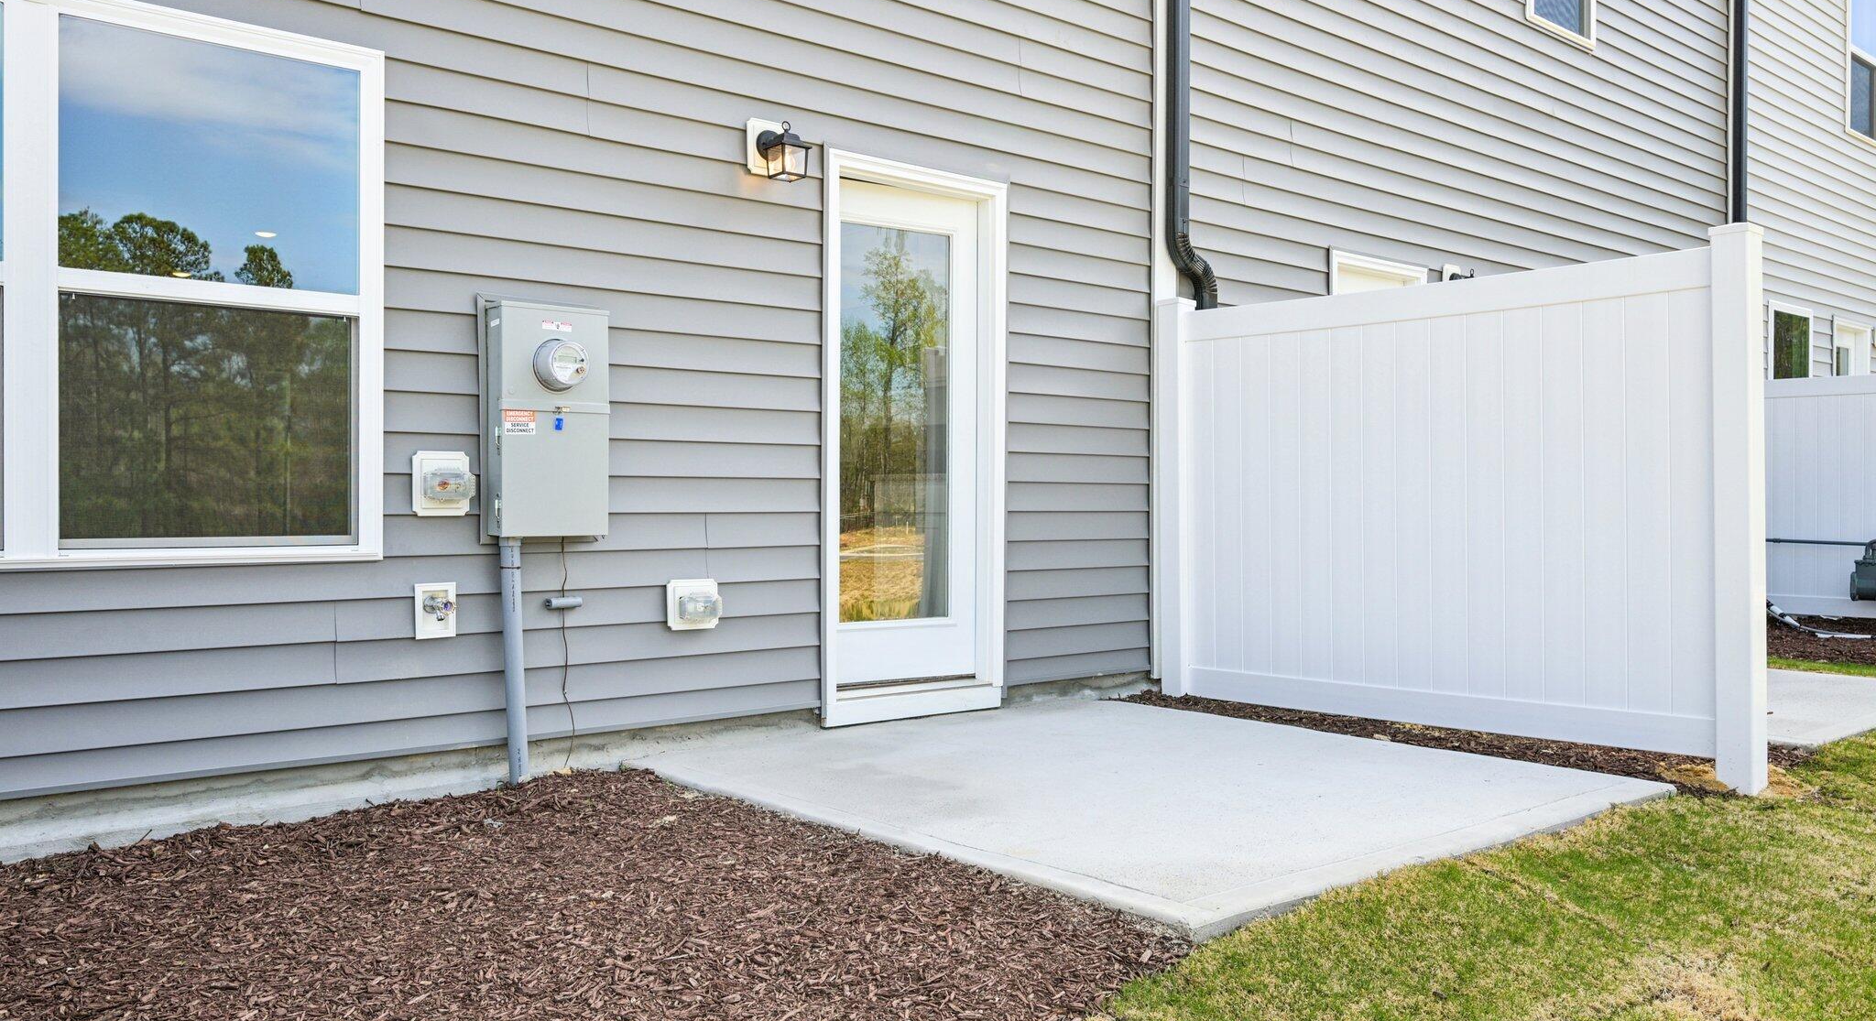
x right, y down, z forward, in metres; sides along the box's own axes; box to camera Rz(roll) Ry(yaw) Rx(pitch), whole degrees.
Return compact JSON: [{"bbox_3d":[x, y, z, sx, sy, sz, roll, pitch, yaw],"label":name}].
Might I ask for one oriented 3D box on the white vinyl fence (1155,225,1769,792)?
[{"bbox_3d":[1.999,-0.020,5.663,0.135,1.960,2.540,0,0,-44],"label":"white vinyl fence"}]

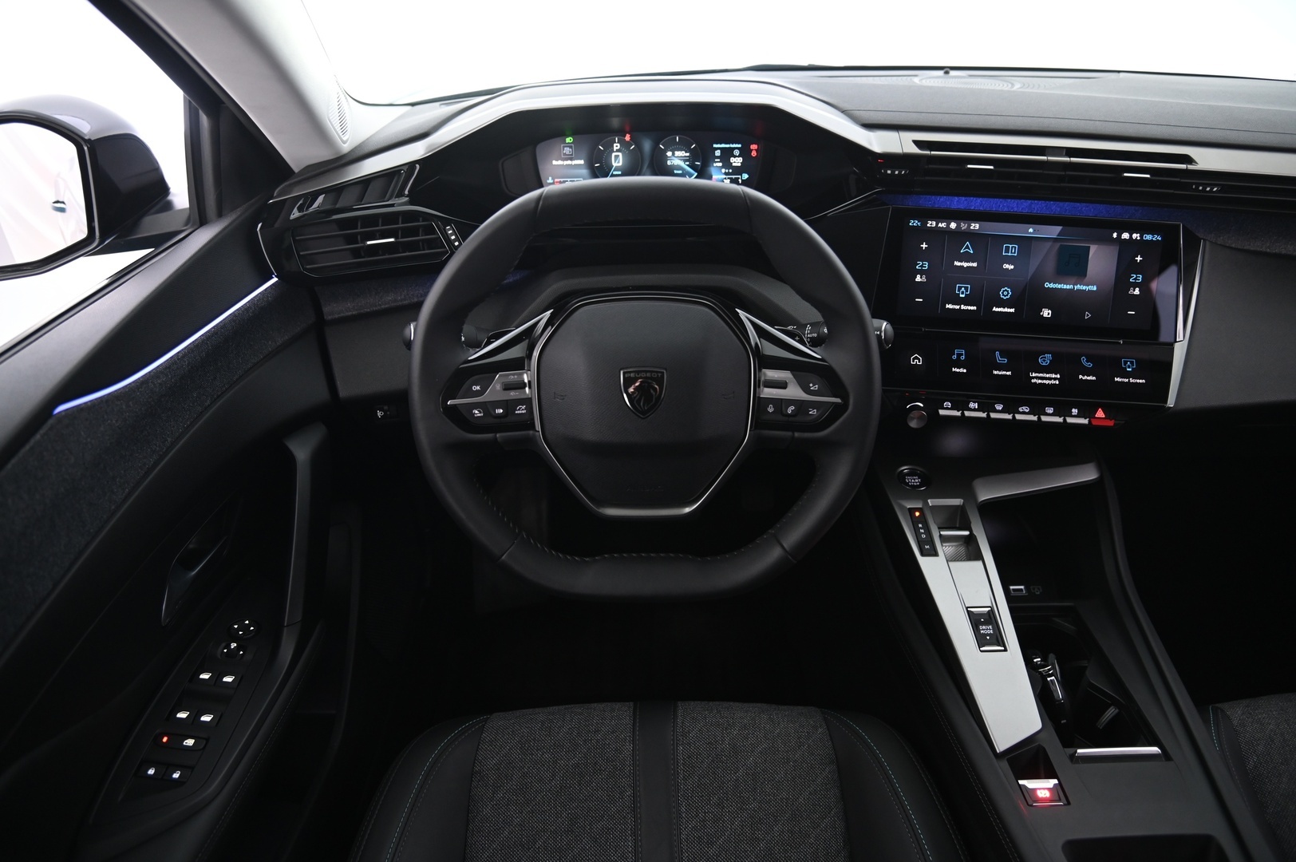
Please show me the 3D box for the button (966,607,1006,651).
[{"bbox_3d":[0.306,0.180,0.782,0.024,0.009,0.046,0,44,0],"label":"button"}]

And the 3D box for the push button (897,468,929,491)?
[{"bbox_3d":[0.281,0.051,0.917,0.033,0.009,0.033,0,44,0],"label":"push button"}]

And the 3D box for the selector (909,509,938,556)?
[{"bbox_3d":[0.275,0.102,0.864,0.017,0.009,0.062,0,44,0],"label":"selector"}]

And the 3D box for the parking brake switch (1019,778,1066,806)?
[{"bbox_3d":[0.307,0.282,0.672,0.030,0.011,0.024,0,33,0],"label":"parking brake switch"}]

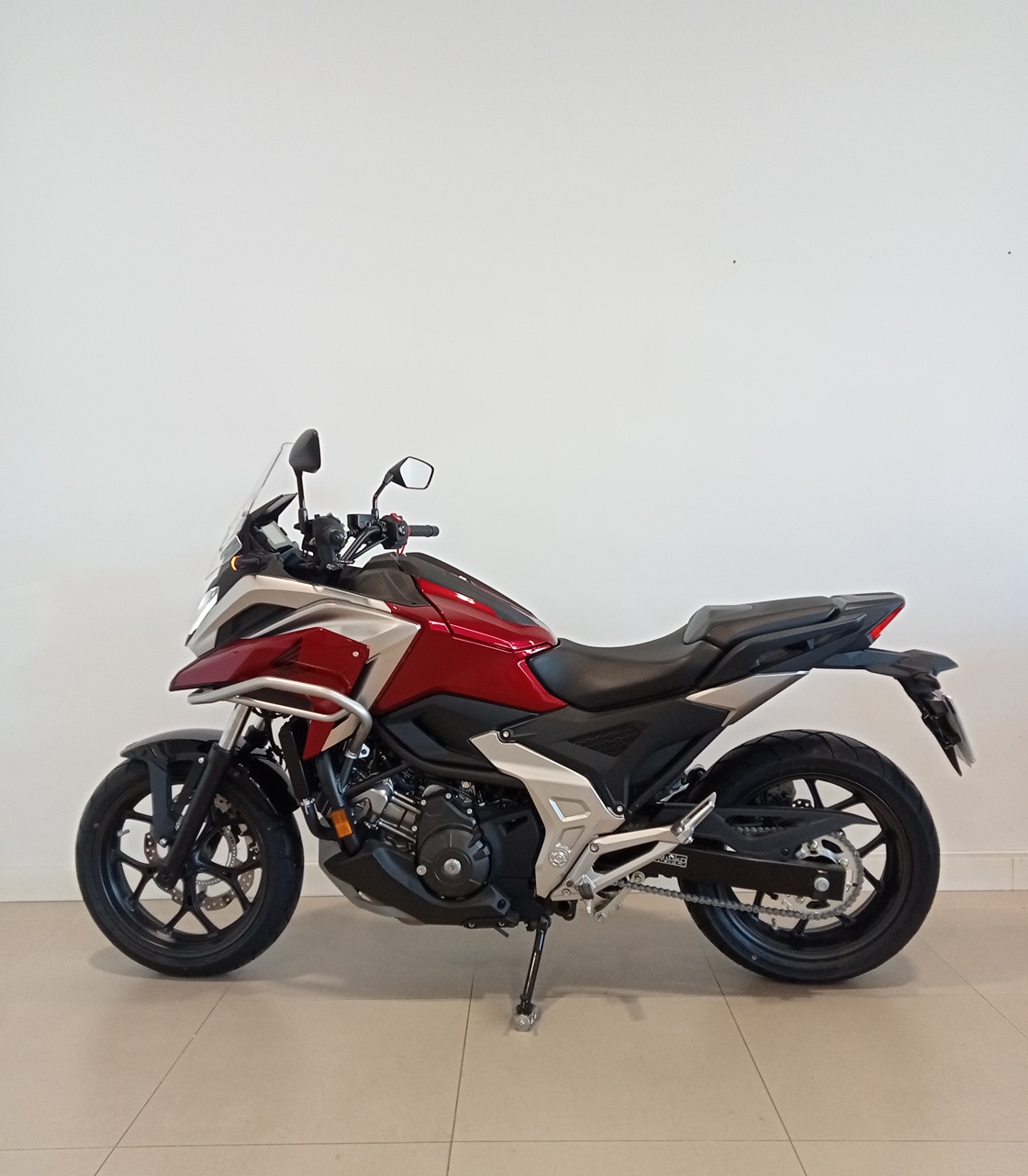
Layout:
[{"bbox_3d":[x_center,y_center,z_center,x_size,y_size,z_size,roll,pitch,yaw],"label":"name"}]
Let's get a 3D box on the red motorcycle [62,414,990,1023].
[{"bbox_3d":[-0.030,0.309,2.645,2.212,1.335,0.855,-1,1,4],"label":"red motorcycle"}]

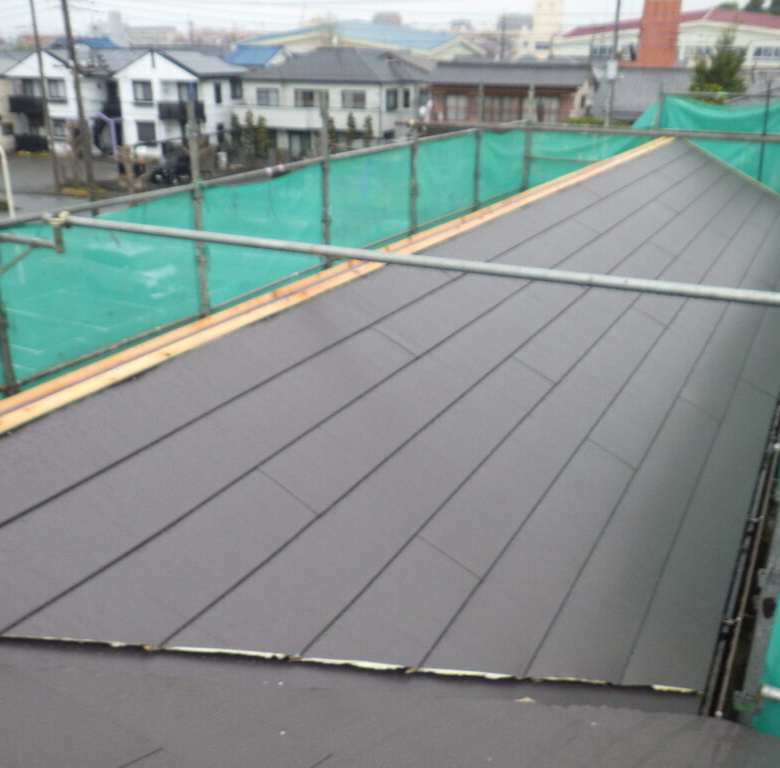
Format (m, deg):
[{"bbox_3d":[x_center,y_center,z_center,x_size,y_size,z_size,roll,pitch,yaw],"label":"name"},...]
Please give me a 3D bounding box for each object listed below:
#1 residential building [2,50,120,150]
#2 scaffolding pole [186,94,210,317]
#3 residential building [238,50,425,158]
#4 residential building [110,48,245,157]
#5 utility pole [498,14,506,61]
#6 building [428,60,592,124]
[{"bbox_3d":[-24.962,-23.222,67.618,7.900,7.600,8.000,9,23,20],"label":"residential building"},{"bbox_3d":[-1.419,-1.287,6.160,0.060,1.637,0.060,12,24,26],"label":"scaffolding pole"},{"bbox_3d":[-4.407,-22.986,67.022,12.000,8.000,8.300,9,23,20],"label":"residential building"},{"bbox_3d":[-15.931,-21.922,64.535,7.600,7.650,6.900,9,23,20],"label":"residential building"},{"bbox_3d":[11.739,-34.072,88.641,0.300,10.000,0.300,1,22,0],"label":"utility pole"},{"bbox_3d":[8.660,-18.108,56.920,9.900,6.500,5.800,11,24,24],"label":"building"}]

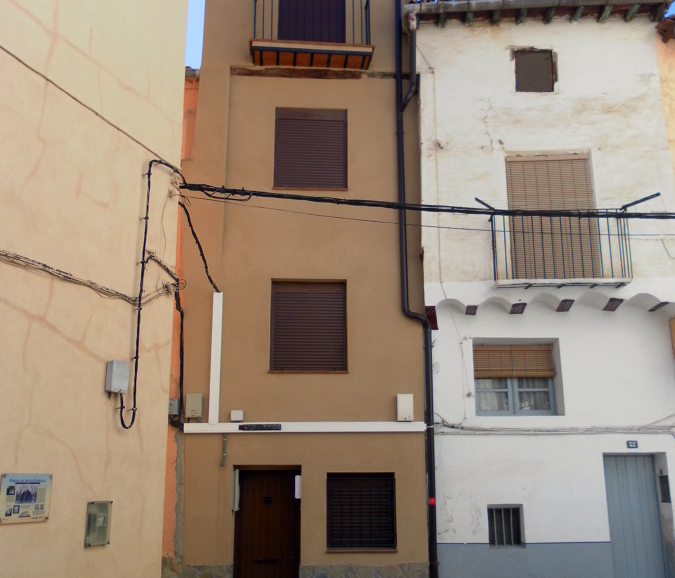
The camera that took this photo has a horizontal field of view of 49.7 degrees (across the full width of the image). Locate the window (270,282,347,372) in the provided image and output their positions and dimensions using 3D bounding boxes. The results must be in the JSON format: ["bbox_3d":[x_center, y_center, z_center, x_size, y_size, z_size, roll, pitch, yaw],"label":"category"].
[{"bbox_3d":[-0.424,0.546,10.794,1.134,1.355,0.090,1,-13,-4],"label":"window"}]

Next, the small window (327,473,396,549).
[{"bbox_3d":[0.339,3.122,10.224,0.973,1.030,0.100,1,-13,-4],"label":"small window"}]

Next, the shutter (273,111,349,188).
[{"bbox_3d":[-0.414,-2.208,11.420,1.145,1.326,0.090,1,-13,-4],"label":"shutter"}]

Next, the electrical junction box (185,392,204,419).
[{"bbox_3d":[-1.997,1.653,10.221,0.242,0.332,0.130,1,-13,-4],"label":"electrical junction box"}]

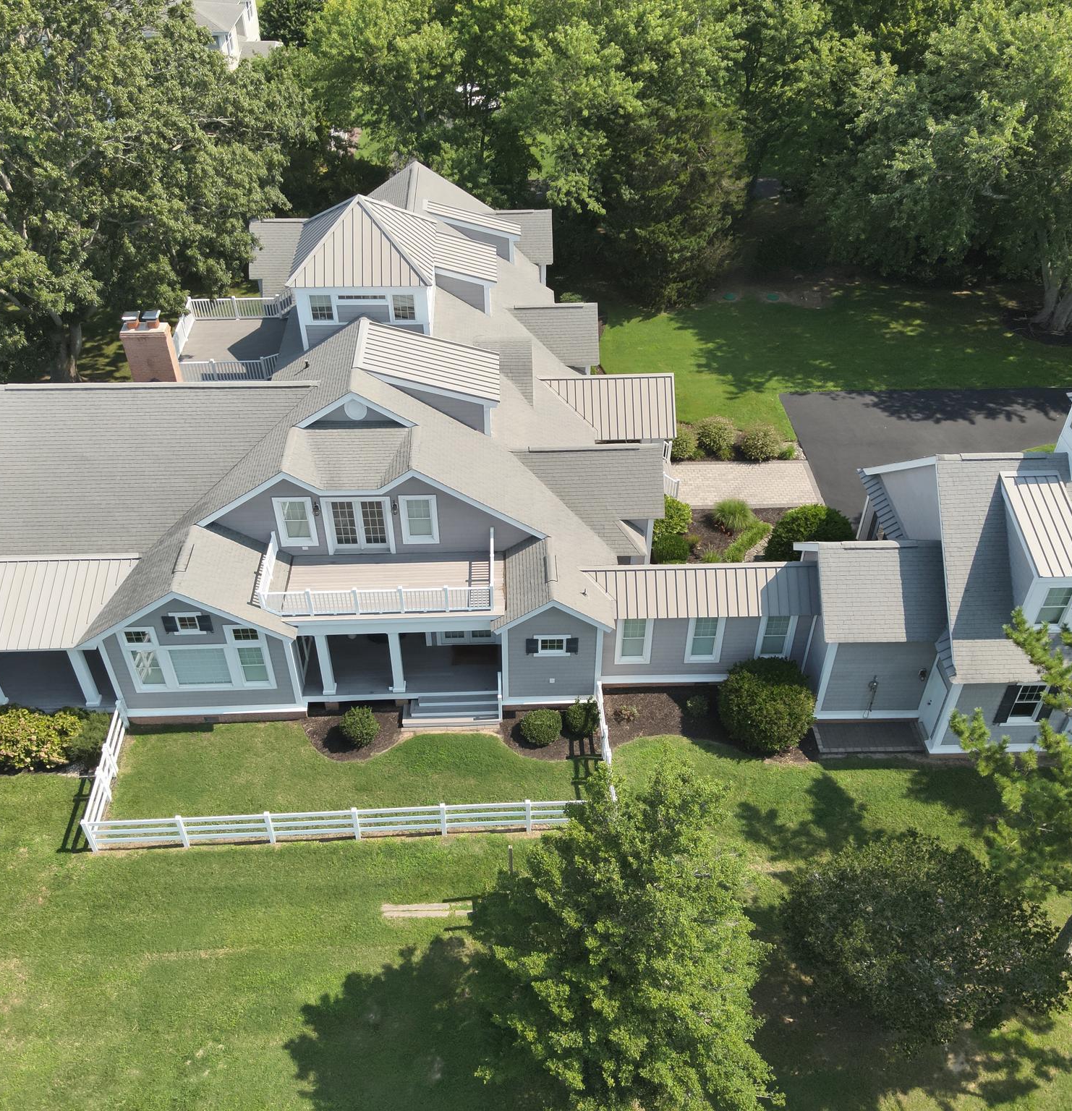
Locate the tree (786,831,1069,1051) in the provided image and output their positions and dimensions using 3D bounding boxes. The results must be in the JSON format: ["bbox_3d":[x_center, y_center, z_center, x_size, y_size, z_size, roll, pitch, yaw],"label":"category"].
[{"bbox_3d":[8.954,9.088,23.974,6.300,4.900,5.300,-1,39,-2],"label":"tree"}]

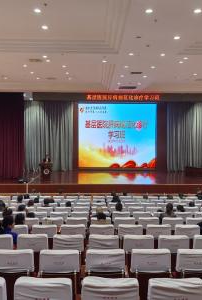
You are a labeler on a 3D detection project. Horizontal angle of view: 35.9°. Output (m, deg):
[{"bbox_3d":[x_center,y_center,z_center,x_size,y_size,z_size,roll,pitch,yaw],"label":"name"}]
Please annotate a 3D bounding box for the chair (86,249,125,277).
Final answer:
[{"bbox_3d":[0.053,1.656,4.074,0.530,0.950,0.620,0,3,-1],"label":"chair"}]

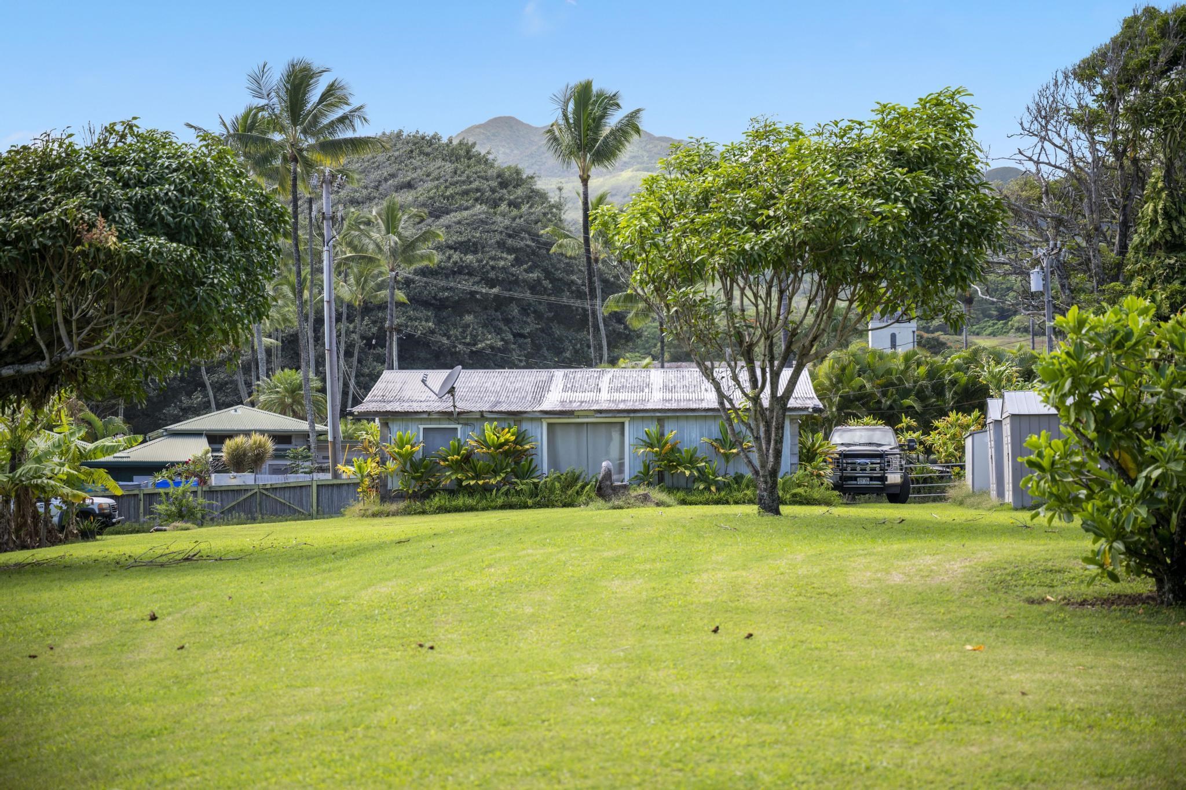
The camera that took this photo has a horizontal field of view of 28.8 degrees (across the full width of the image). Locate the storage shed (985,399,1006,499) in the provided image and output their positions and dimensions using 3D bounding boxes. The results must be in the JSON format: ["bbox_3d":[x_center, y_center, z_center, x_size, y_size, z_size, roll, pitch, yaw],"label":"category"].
[{"bbox_3d":[10.300,1.270,51.800,2.600,2.380,2.200,0,-2,6],"label":"storage shed"}]

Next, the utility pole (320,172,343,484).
[{"bbox_3d":[-7.974,-1.570,71.000,0.420,10.800,0.420,-2,-2,0],"label":"utility pole"}]

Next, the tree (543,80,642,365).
[{"bbox_3d":[0.066,-5.302,109.000,4.800,18.800,4.800,0,-2,0],"label":"tree"}]

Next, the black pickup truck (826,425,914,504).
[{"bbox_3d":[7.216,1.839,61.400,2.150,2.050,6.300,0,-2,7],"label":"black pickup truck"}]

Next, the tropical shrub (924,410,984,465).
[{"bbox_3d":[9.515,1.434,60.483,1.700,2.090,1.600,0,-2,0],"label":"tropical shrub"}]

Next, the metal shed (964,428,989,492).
[{"bbox_3d":[9.400,1.578,53.177,1.400,1.611,1.600,0,-2,4],"label":"metal shed"}]

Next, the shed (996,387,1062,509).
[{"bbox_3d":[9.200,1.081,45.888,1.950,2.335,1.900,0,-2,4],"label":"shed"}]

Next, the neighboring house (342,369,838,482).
[{"bbox_3d":[0.050,0.894,54.696,10.100,3.192,10.000,0,-2,2],"label":"neighboring house"}]

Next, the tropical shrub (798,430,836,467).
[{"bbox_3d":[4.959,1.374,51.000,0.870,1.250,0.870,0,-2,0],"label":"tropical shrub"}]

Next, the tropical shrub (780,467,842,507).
[{"bbox_3d":[4.674,1.970,49.500,1.400,0.840,1.200,0,-2,0],"label":"tropical shrub"}]

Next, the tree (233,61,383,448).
[{"bbox_3d":[-10.262,-4.098,84.146,5.400,16.433,5.400,0,-2,0],"label":"tree"}]

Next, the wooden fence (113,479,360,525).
[{"bbox_3d":[-10.871,3.250,70.000,7.600,1.350,0.160,0,-2,0],"label":"wooden fence"}]

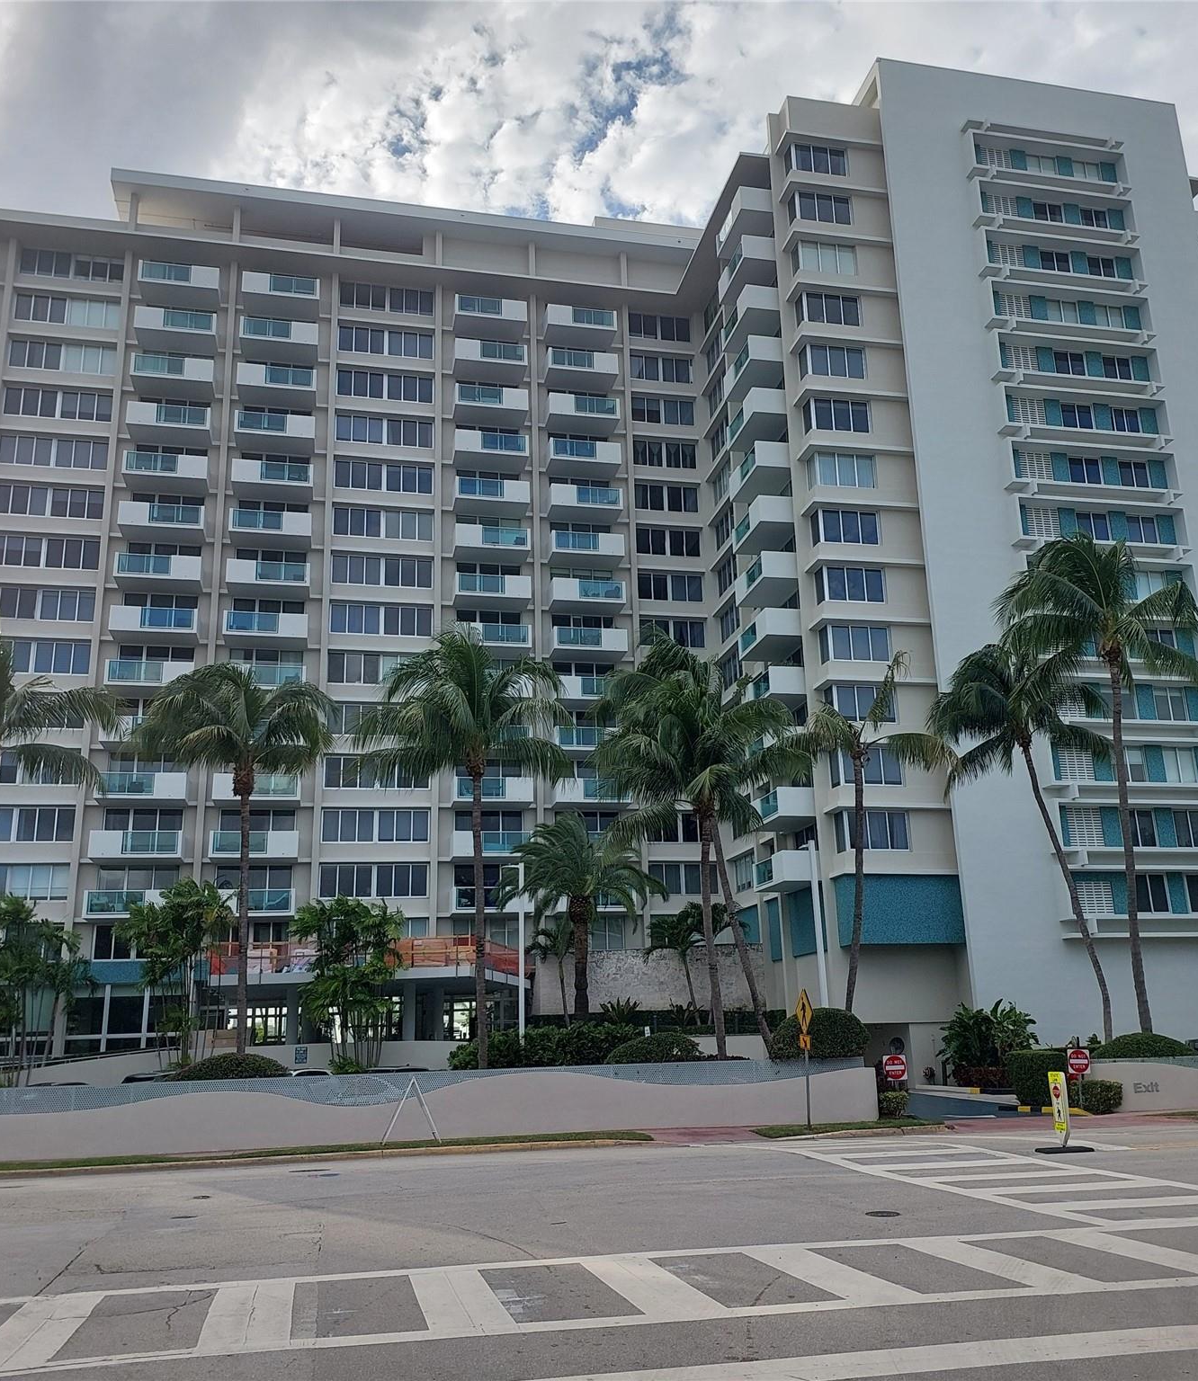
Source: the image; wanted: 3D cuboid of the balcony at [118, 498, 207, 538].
[{"bbox_3d":[-21.837,-8.445,61.408,4.015,1.220,1.628,2,-16,-13],"label":"balcony"}]

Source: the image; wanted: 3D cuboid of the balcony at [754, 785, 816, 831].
[{"bbox_3d":[8.012,5.223,53.475,1.607,1.223,3.746,2,-16,-13],"label":"balcony"}]

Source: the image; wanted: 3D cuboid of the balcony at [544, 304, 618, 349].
[{"bbox_3d":[-1.111,-20.706,69.388,4.033,1.242,1.580,2,-16,-13],"label":"balcony"}]

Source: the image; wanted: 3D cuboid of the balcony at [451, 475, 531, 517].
[{"bbox_3d":[-5.730,-10.333,64.973,3.950,1.210,1.635,2,-15,-13],"label":"balcony"}]

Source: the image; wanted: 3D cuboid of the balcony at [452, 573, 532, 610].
[{"bbox_3d":[-5.594,-5.174,63.962,3.944,1.218,1.580,2,-16,-13],"label":"balcony"}]

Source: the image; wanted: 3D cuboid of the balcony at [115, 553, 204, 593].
[{"bbox_3d":[-21.630,-5.825,60.404,4.003,1.200,1.580,2,-16,-13],"label":"balcony"}]

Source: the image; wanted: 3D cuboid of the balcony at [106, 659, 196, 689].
[{"bbox_3d":[-21.376,-0.576,58.538,3.976,1.210,1.635,2,-15,-13],"label":"balcony"}]

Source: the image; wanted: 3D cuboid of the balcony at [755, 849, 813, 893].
[{"bbox_3d":[7.910,7.679,51.595,1.541,1.220,3.880,2,-16,-11],"label":"balcony"}]

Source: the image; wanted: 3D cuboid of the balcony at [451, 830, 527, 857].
[{"bbox_3d":[-5.438,7.825,60.979,3.980,1.217,1.850,2,-16,-13],"label":"balcony"}]

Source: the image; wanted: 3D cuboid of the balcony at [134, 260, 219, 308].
[{"bbox_3d":[-22.104,-21.538,64.724,3.991,1.248,1.580,2,-16,-13],"label":"balcony"}]

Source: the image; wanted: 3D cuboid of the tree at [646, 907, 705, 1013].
[{"bbox_3d":[3.219,11.001,48.078,2.500,4.600,2.500,2,-16,-13],"label":"tree"}]

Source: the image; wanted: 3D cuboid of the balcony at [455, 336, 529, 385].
[{"bbox_3d":[-6.012,-18.346,67.899,3.958,1.220,1.628,2,-16,-13],"label":"balcony"}]

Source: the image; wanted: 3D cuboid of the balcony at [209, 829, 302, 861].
[{"bbox_3d":[-16.359,7.483,58.265,4.003,1.220,1.628,2,-16,-13],"label":"balcony"}]

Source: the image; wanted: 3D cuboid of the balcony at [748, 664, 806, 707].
[{"bbox_3d":[7.649,0.120,53.751,1.541,1.220,3.880,2,-16,-11],"label":"balcony"}]

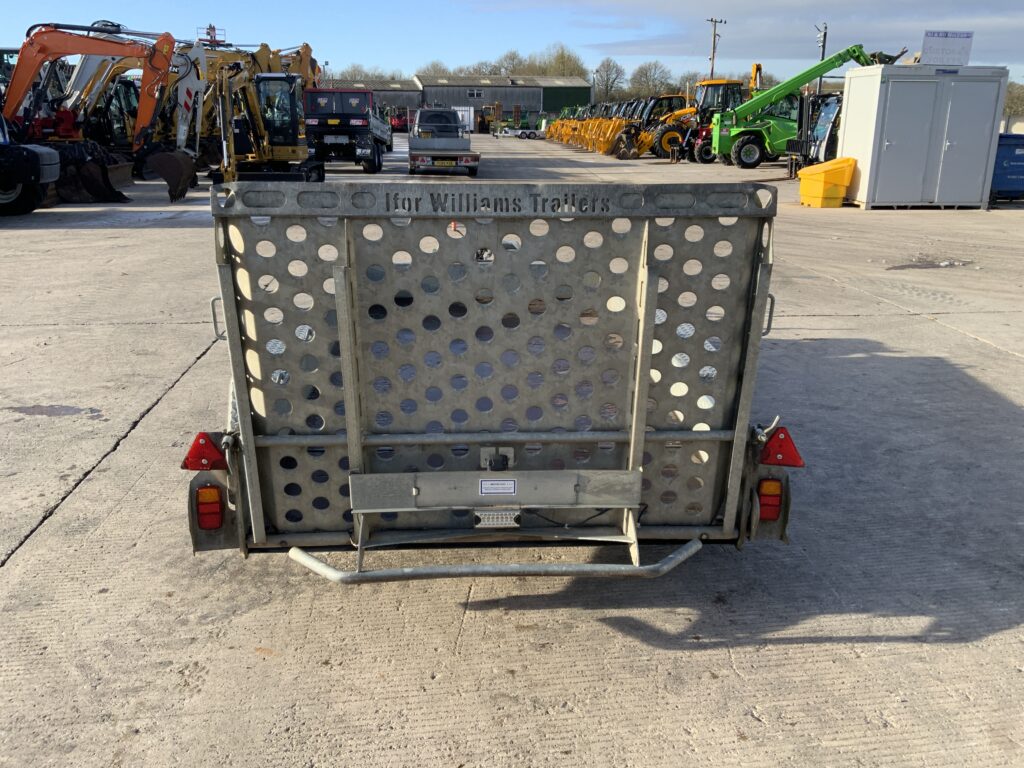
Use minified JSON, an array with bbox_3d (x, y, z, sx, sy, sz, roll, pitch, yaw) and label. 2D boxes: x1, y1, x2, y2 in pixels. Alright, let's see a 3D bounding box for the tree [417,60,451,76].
[{"bbox_3d":[-9.623,-35.738,106.189,5.000,8.070,5.000,0,17,0],"label":"tree"}]

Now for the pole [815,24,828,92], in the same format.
[{"bbox_3d":[18.870,-18.806,53.819,0.750,7.110,0.400,0,17,0],"label":"pole"}]

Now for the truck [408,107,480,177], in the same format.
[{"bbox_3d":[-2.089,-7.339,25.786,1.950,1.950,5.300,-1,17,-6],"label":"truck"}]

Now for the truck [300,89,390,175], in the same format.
[{"bbox_3d":[-4.639,-7.483,25.326,1.950,2.270,5.200,0,17,-1],"label":"truck"}]

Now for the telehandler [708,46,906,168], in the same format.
[{"bbox_3d":[9.317,-8.811,27.304,5.900,3.720,2.100,0,17,-1],"label":"telehandler"}]

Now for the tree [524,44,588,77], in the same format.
[{"bbox_3d":[6.134,-40.666,118.259,9.000,11.488,8.500,0,17,0],"label":"tree"}]

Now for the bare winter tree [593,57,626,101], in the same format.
[{"bbox_3d":[10.834,-32.635,96.654,4.400,7.980,4.400,0,17,0],"label":"bare winter tree"}]

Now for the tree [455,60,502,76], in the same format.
[{"bbox_3d":[-4.116,-35.725,106.185,6.200,8.090,6.200,0,17,0],"label":"tree"}]

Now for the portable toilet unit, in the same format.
[{"bbox_3d":[7.774,-4.713,16.536,2.349,2.520,1.513,-1,17,-4],"label":"portable toilet unit"}]

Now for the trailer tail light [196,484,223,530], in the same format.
[{"bbox_3d":[-0.958,0.392,2.720,0.078,0.147,0.050,-1,17,-4],"label":"trailer tail light"}]

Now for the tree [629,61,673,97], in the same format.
[{"bbox_3d":[20.661,-42.972,127.979,7.100,10.393,7.100,0,17,0],"label":"tree"}]

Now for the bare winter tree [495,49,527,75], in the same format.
[{"bbox_3d":[-0.202,-36.370,105.979,4.800,9.480,4.800,0,17,0],"label":"bare winter tree"}]

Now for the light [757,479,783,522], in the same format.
[{"bbox_3d":[0.845,0.382,2.810,0.078,0.147,0.050,-1,17,-4],"label":"light"}]

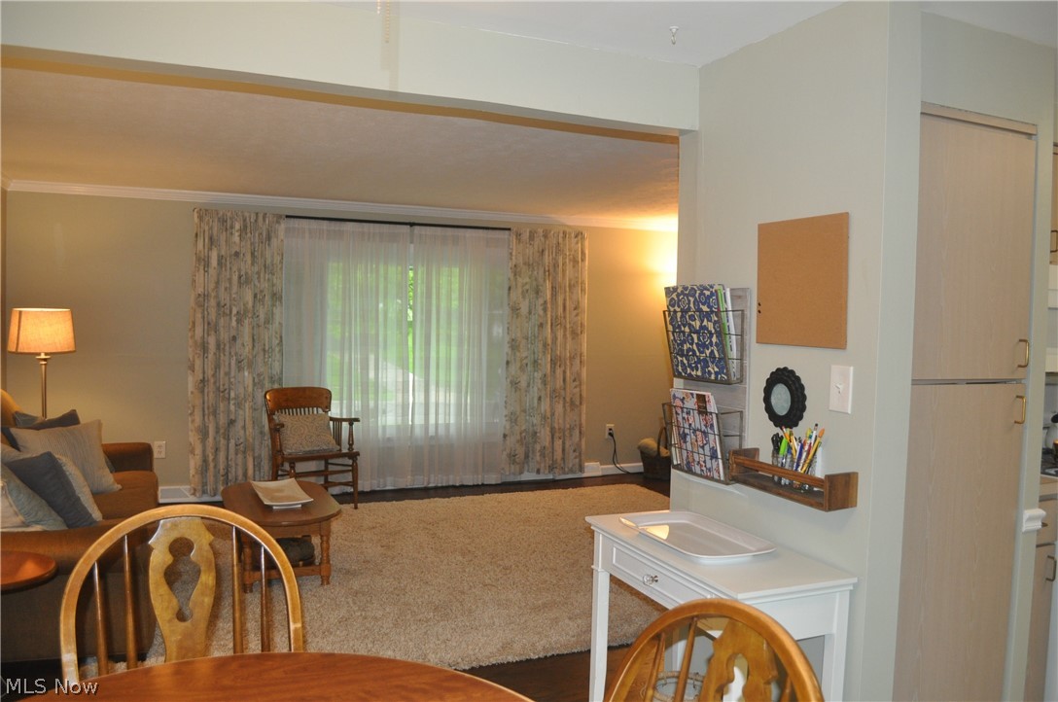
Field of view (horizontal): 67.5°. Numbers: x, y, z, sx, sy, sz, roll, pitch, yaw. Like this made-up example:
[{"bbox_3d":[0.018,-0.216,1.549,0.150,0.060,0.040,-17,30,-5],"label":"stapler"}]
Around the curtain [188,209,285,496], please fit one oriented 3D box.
[{"bbox_3d":[-2.190,0.030,5.952,0.675,2.132,0.130,0,3,-22],"label":"curtain"}]

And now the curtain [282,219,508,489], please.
[{"bbox_3d":[-1.044,0.041,6.481,1.911,2.162,0.100,0,3,-24],"label":"curtain"}]

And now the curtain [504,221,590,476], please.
[{"bbox_3d":[0.152,0.022,6.882,0.802,2.122,0.130,0,3,-22],"label":"curtain"}]

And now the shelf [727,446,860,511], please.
[{"bbox_3d":[0.758,0.366,2.298,0.107,0.093,0.397,0,3,-24],"label":"shelf"}]

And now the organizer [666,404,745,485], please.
[{"bbox_3d":[0.576,0.304,2.654,0.108,0.235,0.310,0,3,-23],"label":"organizer"}]

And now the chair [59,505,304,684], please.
[{"bbox_3d":[-0.759,0.891,1.727,0.515,1.000,0.540,0,3,-20],"label":"chair"}]

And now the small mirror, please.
[{"bbox_3d":[0.754,0.138,2.355,0.026,0.178,0.176,0,3,-23],"label":"small mirror"}]

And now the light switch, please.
[{"bbox_3d":[0.856,0.106,2.188,0.016,0.124,0.077,0,3,-24],"label":"light switch"}]

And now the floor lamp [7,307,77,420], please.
[{"bbox_3d":[-3.130,0.466,5.110,0.410,1.476,0.410,0,3,-24],"label":"floor lamp"}]

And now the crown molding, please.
[{"bbox_3d":[-1.059,-1.158,6.383,5.404,0.083,0.080,0,3,-22],"label":"crown molding"}]

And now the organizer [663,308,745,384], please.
[{"bbox_3d":[0.581,-0.020,2.664,0.107,0.229,0.305,0,3,-24],"label":"organizer"}]

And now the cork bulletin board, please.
[{"bbox_3d":[0.783,-0.200,2.304,0.012,0.370,0.368,0,3,-23],"label":"cork bulletin board"}]

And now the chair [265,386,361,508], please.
[{"bbox_3d":[-1.611,0.720,5.948,0.550,0.890,0.540,-1,3,-34],"label":"chair"}]

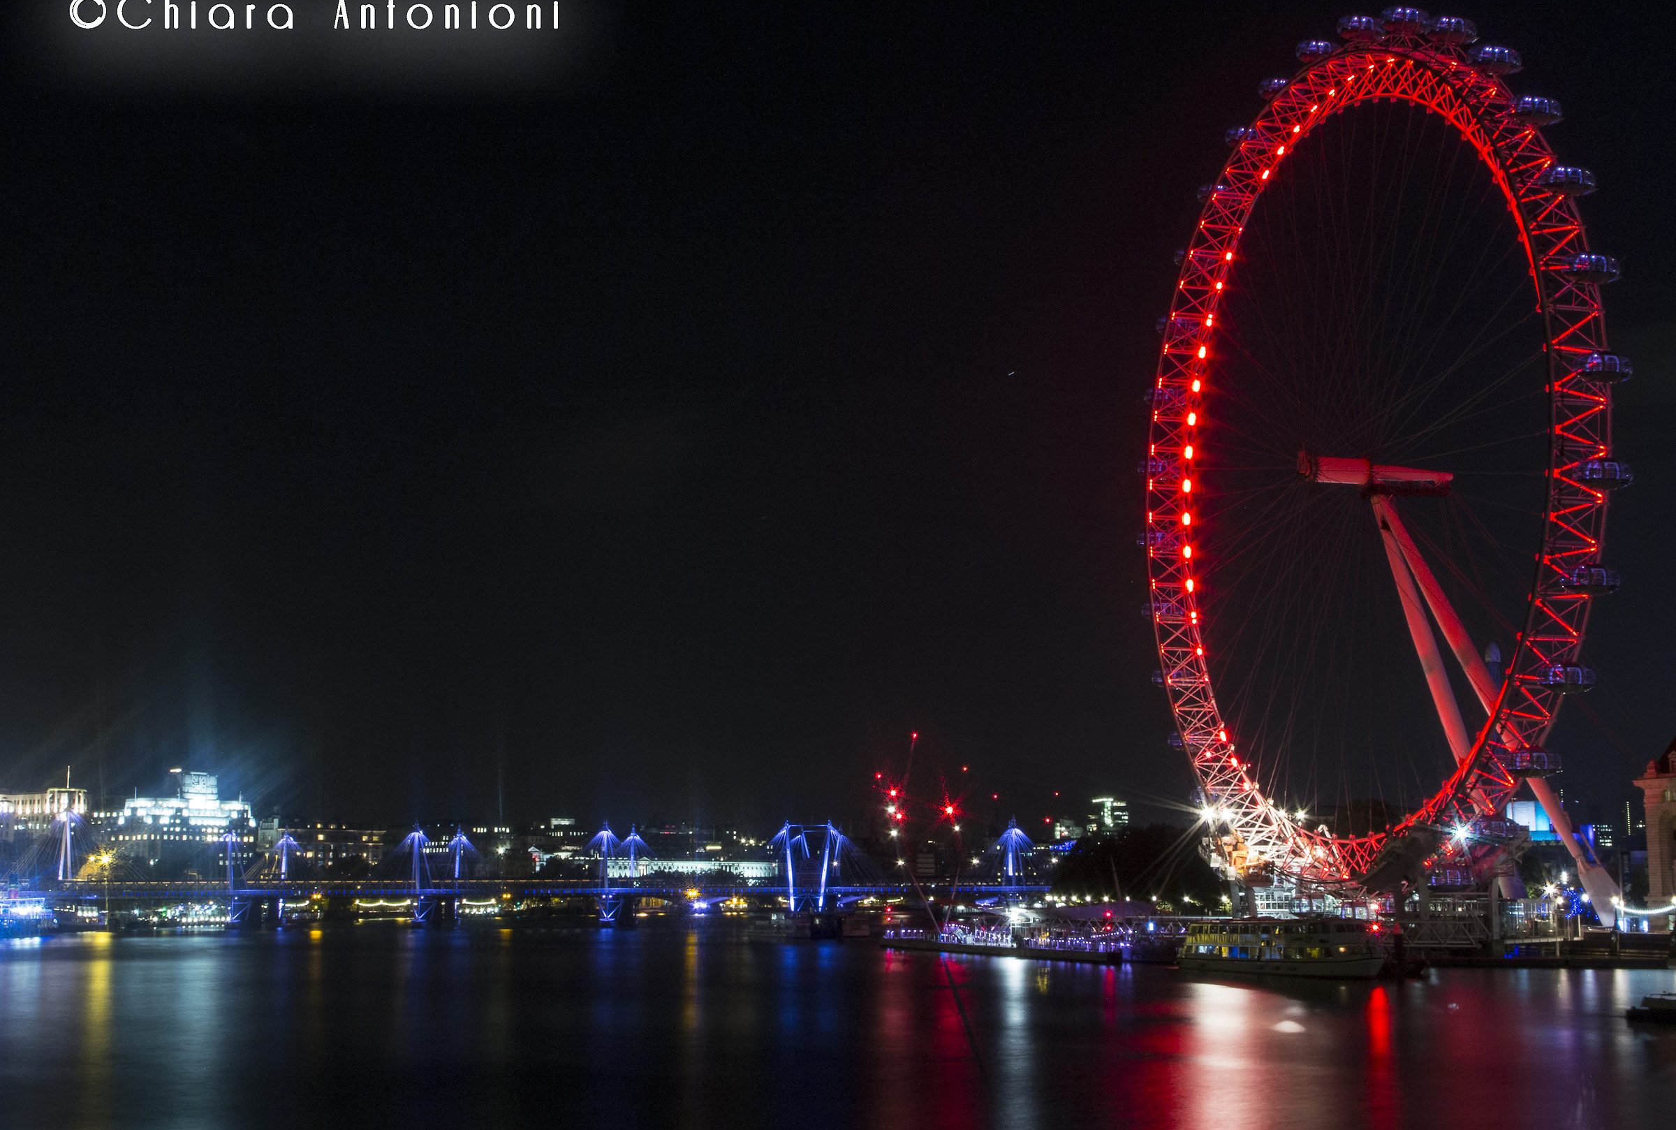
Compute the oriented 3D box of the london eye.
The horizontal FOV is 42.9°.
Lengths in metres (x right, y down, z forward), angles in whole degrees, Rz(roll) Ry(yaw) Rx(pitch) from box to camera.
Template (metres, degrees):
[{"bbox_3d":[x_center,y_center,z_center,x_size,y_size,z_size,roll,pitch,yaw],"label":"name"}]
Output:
[{"bbox_3d":[87.600,-12.650,316.660,42.000,134.000,133.000,2,-9,-16],"label":"london eye"}]

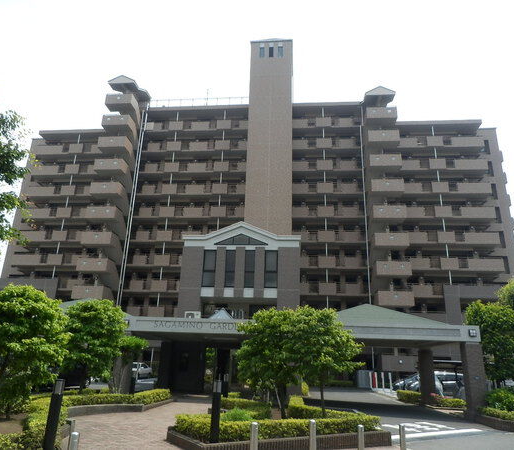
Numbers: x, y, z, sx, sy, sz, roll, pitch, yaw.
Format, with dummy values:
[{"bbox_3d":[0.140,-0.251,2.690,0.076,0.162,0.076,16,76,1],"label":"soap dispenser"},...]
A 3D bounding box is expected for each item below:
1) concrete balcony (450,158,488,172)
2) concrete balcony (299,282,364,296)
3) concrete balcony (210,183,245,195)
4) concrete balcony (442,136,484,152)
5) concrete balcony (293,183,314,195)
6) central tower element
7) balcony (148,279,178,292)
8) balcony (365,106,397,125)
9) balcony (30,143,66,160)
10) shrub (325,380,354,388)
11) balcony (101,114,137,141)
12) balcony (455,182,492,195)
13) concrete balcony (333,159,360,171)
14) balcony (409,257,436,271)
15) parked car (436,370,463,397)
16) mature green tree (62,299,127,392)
[{"bbox_3d":[23.886,-6.675,47.096,3.796,1.211,1.200,0,-18,6],"label":"concrete balcony"},{"bbox_3d":[7.745,6.872,43.696,6.600,1.350,1.400,0,-19,6],"label":"concrete balcony"},{"bbox_3d":[-3.191,-3.863,47.950,4.000,1.220,1.500,0,-19,6],"label":"concrete balcony"},{"bbox_3d":[23.616,-9.129,47.462,3.770,1.300,1.300,0,-18,5],"label":"concrete balcony"},{"bbox_3d":[4.985,-3.849,47.265,1.780,1.280,1.200,0,-18,5],"label":"concrete balcony"},{"bbox_3d":[1.413,-4.186,46.059,4.980,40.400,3.800,0,-19,6],"label":"central tower element"},{"bbox_3d":[-9.842,6.762,45.002,3.000,1.220,1.500,0,-19,6],"label":"balcony"},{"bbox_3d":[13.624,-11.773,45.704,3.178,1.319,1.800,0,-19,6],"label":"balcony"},{"bbox_3d":[-25.411,-9.030,51.852,3.338,1.163,1.300,0,-19,5],"label":"balcony"},{"bbox_3d":[7.056,13.555,35.602,2.360,0.550,0.700,0,-19,5],"label":"shrub"},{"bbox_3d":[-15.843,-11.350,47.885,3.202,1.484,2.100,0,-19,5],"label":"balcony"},{"bbox_3d":[23.917,-3.960,46.219,3.684,1.211,1.200,0,-18,6],"label":"balcony"},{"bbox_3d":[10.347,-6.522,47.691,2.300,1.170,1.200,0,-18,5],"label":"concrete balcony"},{"bbox_3d":[17.021,4.251,43.545,2.700,1.320,1.400,0,-19,6],"label":"balcony"},{"bbox_3d":[10.713,9.154,23.663,4.300,1.580,1.700,0,-19,6],"label":"parked car"},{"bbox_3d":[-5.802,4.339,14.544,2.550,3.460,2.500,0,-19,6],"label":"mature green tree"}]

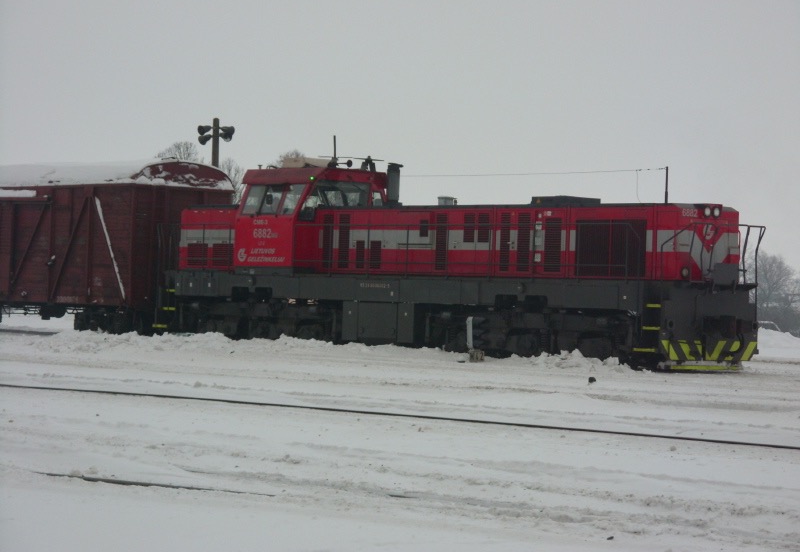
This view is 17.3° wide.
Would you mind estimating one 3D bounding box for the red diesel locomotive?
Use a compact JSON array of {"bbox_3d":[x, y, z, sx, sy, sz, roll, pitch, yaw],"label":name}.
[{"bbox_3d":[0.795,-0.425,57.046,3.050,4.500,16.900,2,0,-41],"label":"red diesel locomotive"}]

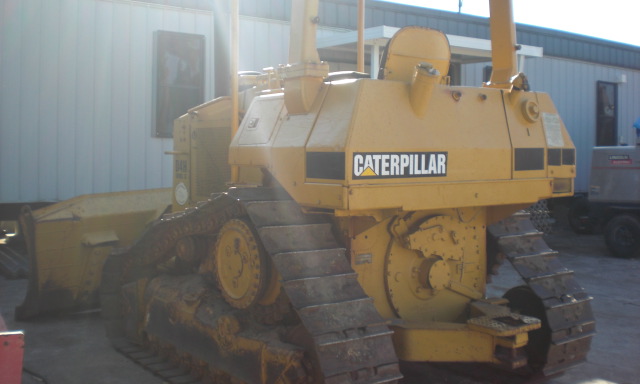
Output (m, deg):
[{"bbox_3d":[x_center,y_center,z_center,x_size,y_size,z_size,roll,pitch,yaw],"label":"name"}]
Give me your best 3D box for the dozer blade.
[{"bbox_3d":[-1.683,0.568,7.423,0.460,1.100,3.000,3,5,37],"label":"dozer blade"}]

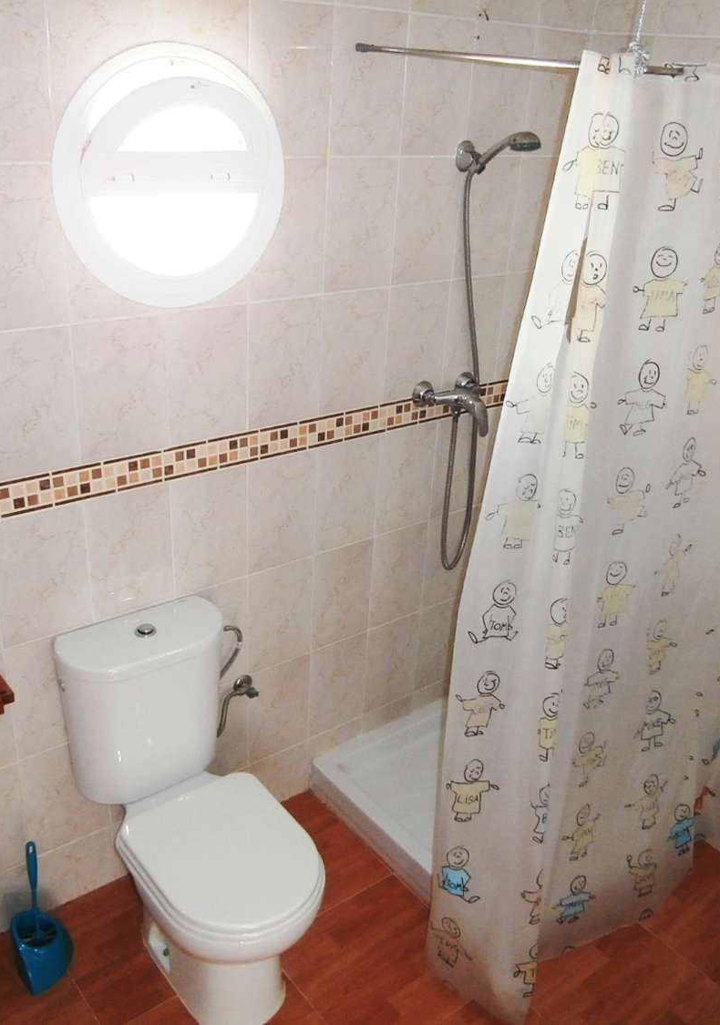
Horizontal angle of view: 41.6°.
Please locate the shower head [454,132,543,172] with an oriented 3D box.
[{"bbox_3d":[0.317,-0.827,2.176,0.080,0.110,0.238,-16,31,-35],"label":"shower head"}]

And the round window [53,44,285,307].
[{"bbox_3d":[-0.336,-0.636,1.829,0.492,0.492,0.100,-16,31,-35],"label":"round window"}]

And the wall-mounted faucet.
[{"bbox_3d":[0.272,-0.275,2.478,0.225,0.130,0.168,-16,31,-35],"label":"wall-mounted faucet"}]

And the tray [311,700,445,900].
[{"bbox_3d":[0.419,0.826,2.734,0.799,0.105,0.800,-16,31,-35],"label":"tray"}]

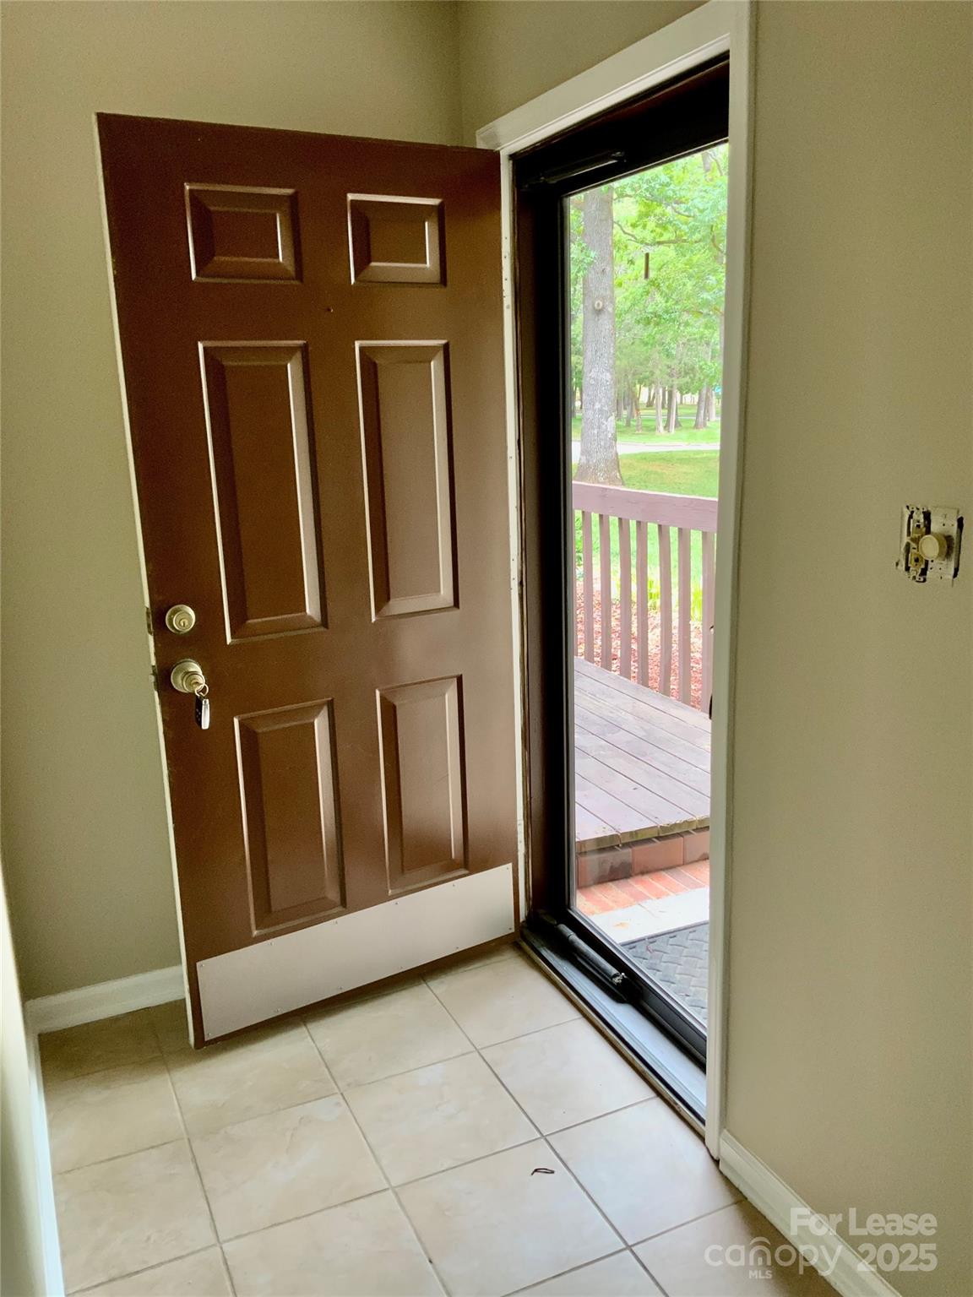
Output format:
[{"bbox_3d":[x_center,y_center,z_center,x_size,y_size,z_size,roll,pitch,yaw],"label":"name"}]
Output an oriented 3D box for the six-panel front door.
[{"bbox_3d":[-0.340,-0.113,2.572,0.913,2.032,0.050,-10,16,-30],"label":"six-panel front door"}]

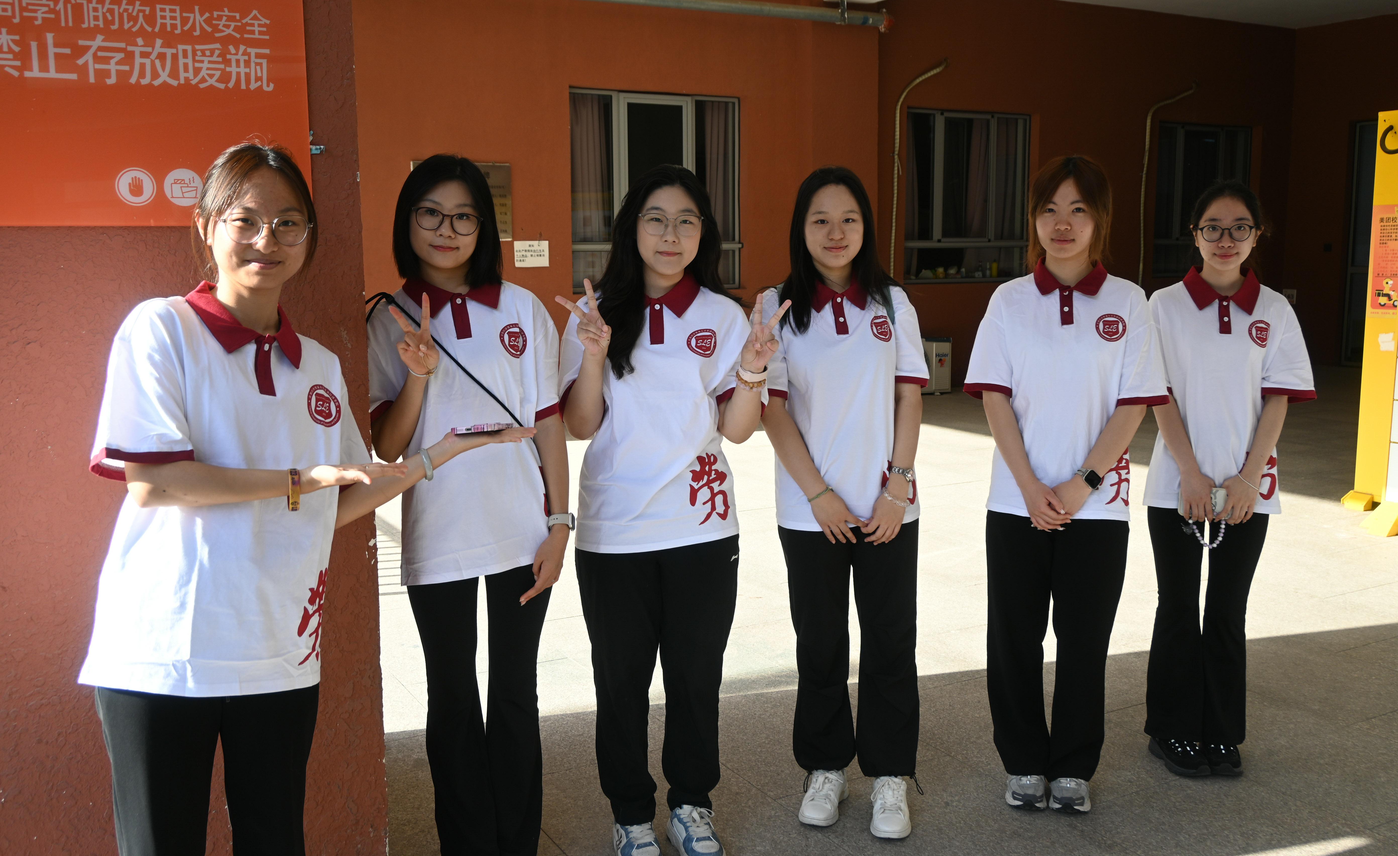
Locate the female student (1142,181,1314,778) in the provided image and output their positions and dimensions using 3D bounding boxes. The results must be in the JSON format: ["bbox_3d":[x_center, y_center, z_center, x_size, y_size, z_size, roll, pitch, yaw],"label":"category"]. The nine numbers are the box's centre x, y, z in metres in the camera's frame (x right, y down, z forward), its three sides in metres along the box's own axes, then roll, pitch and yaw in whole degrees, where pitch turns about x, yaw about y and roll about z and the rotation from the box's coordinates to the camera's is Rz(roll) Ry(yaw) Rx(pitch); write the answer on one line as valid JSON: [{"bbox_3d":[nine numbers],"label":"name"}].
[{"bbox_3d":[1.442,0.145,3.456,0.466,1.629,0.290,1,9,12],"label":"female student"}]

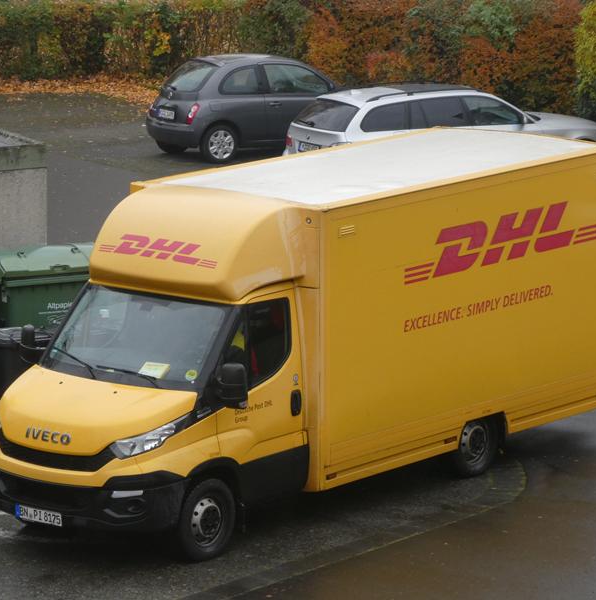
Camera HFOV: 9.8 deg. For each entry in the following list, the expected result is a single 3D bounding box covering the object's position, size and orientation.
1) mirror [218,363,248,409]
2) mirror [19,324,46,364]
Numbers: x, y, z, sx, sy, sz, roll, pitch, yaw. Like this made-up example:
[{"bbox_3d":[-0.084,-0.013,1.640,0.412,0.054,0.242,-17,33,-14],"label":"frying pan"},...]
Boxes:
[{"bbox_3d":[-0.534,0.712,28.894,0.230,0.380,0.150,6,12,27],"label":"mirror"},{"bbox_3d":[-2.343,0.421,30.349,0.150,0.380,0.230,-9,14,-38],"label":"mirror"}]

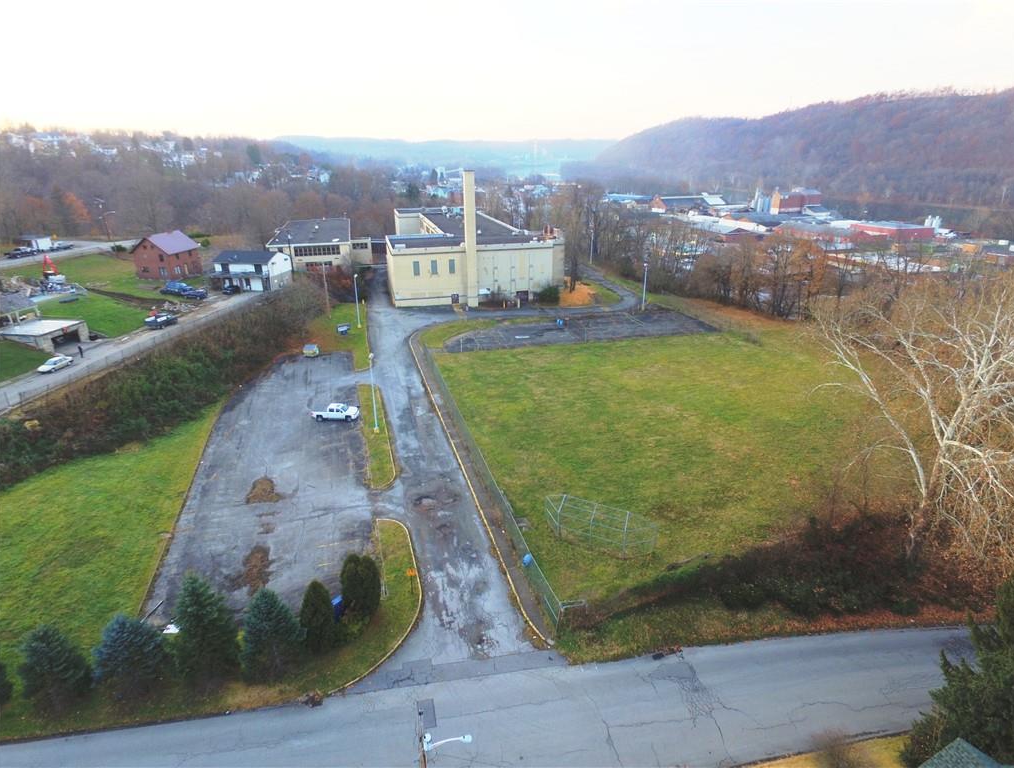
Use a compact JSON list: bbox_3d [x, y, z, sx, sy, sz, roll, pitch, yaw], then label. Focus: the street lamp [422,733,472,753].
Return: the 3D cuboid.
[{"bbox_3d":[-2.593,15.778,26.000,2.050,0.750,0.400,-1,22,-2],"label":"street lamp"}]

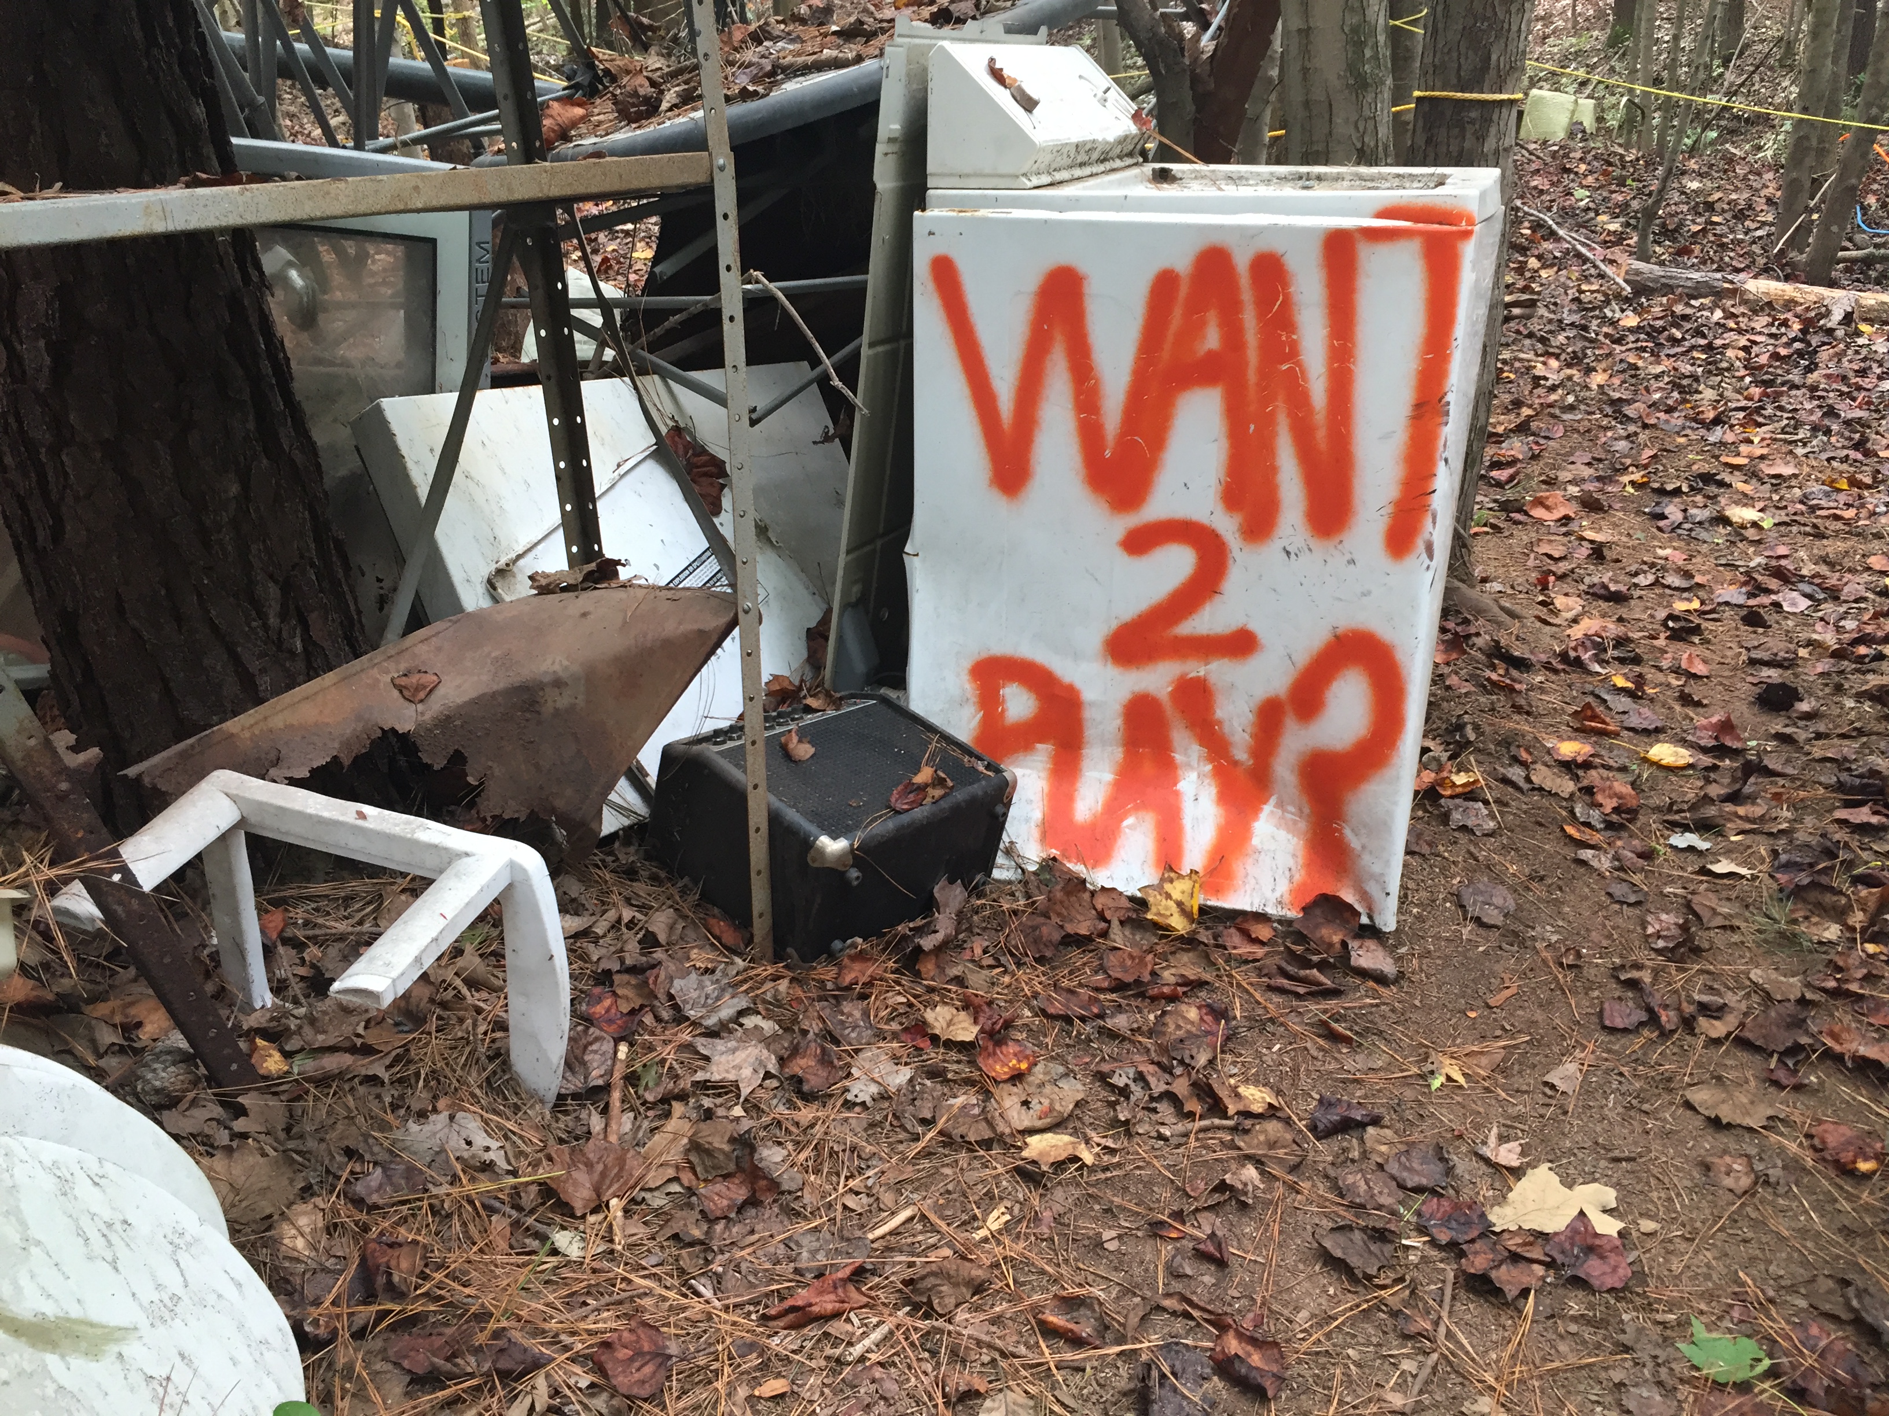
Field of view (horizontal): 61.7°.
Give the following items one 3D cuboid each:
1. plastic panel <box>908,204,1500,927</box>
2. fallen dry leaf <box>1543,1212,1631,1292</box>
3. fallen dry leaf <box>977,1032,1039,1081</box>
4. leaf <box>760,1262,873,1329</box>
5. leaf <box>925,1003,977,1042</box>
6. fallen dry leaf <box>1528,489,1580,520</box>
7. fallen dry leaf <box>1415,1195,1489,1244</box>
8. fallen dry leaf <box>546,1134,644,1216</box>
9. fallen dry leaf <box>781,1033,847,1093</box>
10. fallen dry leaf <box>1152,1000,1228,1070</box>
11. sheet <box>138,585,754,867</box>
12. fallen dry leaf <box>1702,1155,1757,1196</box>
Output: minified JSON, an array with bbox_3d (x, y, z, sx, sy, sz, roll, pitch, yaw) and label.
[{"bbox_3d":[0.275,-0.172,2.020,0.675,0.900,0.080,7,23,18],"label":"plastic panel"},{"bbox_3d":[0.606,0.508,1.472,0.079,0.022,0.070,-20,30,-38],"label":"fallen dry leaf"},{"bbox_3d":[0.063,0.385,1.752,0.059,0.028,0.078,-21,31,-40],"label":"fallen dry leaf"},{"bbox_3d":[-0.110,0.531,1.411,0.109,0.028,0.042,-13,26,-28],"label":"leaf"},{"bbox_3d":[0.009,0.370,1.849,0.060,0.020,0.046,3,22,9],"label":"leaf"},{"bbox_3d":[1.425,-0.472,3.725,0.115,0.045,0.095,0,23,0],"label":"fallen dry leaf"},{"bbox_3d":[0.487,0.490,1.517,0.065,0.020,0.057,-10,25,-22],"label":"fallen dry leaf"},{"bbox_3d":[-0.361,0.468,1.610,0.083,0.020,0.108,-21,32,-38],"label":"fallen dry leaf"},{"bbox_3d":[-0.147,0.396,1.764,0.062,0.022,0.076,-22,33,-40],"label":"fallen dry leaf"},{"bbox_3d":[0.291,0.369,1.822,0.086,0.022,0.106,22,32,39],"label":"fallen dry leaf"},{"bbox_3d":[-0.683,0.024,2.200,0.808,0.323,0.220,-7,-5,-1],"label":"sheet"},{"bbox_3d":[0.800,0.471,1.613,0.050,0.012,0.056,12,27,24],"label":"fallen dry leaf"}]

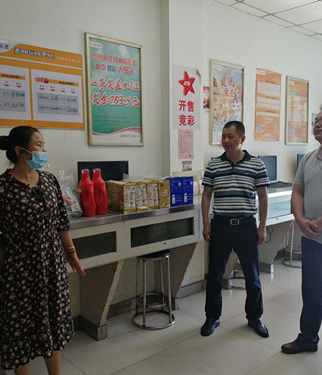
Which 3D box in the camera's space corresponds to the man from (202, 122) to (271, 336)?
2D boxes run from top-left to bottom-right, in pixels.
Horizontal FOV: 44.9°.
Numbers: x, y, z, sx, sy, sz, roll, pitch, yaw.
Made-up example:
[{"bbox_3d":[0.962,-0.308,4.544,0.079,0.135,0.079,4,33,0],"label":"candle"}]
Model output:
[{"bbox_3d":[0.603,0.325,3.182,0.560,1.710,0.330,1,6,15],"label":"man"}]

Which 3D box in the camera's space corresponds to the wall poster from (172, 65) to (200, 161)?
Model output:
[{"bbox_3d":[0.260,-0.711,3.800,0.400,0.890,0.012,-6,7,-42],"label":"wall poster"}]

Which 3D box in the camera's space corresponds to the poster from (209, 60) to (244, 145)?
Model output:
[{"bbox_3d":[0.752,-0.925,4.375,0.600,0.900,0.025,-6,7,-42],"label":"poster"}]

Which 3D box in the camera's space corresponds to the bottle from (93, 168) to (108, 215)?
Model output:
[{"bbox_3d":[-0.439,0.029,2.829,0.095,0.333,0.125,-6,7,-42],"label":"bottle"}]

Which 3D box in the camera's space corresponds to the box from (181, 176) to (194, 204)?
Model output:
[{"bbox_3d":[0.173,0.025,3.317,0.132,0.236,0.150,-6,7,-42],"label":"box"}]

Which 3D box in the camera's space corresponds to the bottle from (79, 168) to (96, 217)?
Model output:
[{"bbox_3d":[-0.523,0.036,2.765,0.095,0.333,0.125,-6,7,-42],"label":"bottle"}]

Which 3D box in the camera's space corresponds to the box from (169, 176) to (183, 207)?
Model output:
[{"bbox_3d":[0.073,0.034,3.230,0.132,0.236,0.150,-6,7,-42],"label":"box"}]

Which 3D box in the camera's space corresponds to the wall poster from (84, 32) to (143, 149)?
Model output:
[{"bbox_3d":[-0.379,-0.809,3.349,0.595,0.895,0.025,-6,7,-42],"label":"wall poster"}]

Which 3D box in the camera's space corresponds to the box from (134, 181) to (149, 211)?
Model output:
[{"bbox_3d":[-0.206,0.065,3.018,0.108,0.218,0.190,-6,7,-42],"label":"box"}]

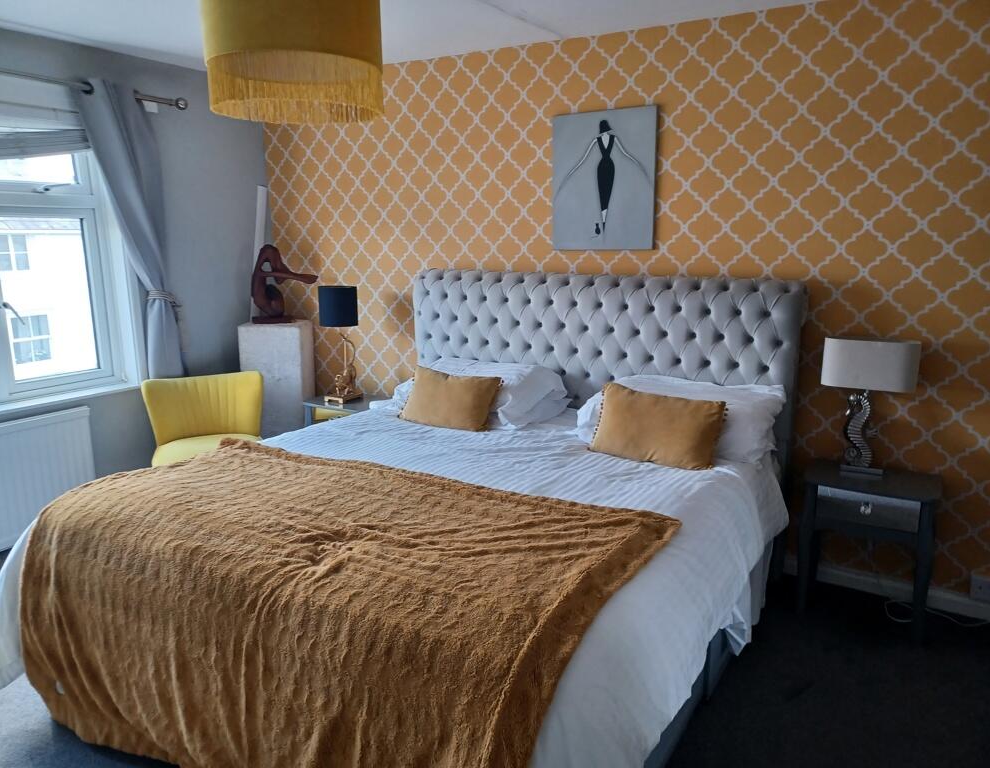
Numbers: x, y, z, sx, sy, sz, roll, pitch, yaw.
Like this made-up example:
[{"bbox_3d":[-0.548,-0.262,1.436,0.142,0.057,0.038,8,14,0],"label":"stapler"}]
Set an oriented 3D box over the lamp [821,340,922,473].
[{"bbox_3d":[1.397,0.091,2.780,0.315,0.515,0.170,6,14,29],"label":"lamp"}]

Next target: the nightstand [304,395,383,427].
[{"bbox_3d":[-0.789,0.371,4.194,0.450,0.555,0.330,7,14,32],"label":"nightstand"}]

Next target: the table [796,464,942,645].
[{"bbox_3d":[1.424,0.626,2.835,0.450,0.555,0.320,6,14,30],"label":"table"}]

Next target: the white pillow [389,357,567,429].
[{"bbox_3d":[-0.100,0.033,3.337,0.780,0.180,0.440,7,44,32],"label":"white pillow"}]

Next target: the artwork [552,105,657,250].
[{"bbox_3d":[0.484,-0.903,3.305,0.500,0.600,0.030,7,14,32],"label":"artwork"}]

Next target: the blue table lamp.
[{"bbox_3d":[-0.855,-0.221,4.111,0.210,0.640,0.210,-1,12,0],"label":"blue table lamp"}]

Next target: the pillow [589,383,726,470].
[{"bbox_3d":[0.587,0.146,2.692,0.480,0.130,0.300,7,57,32],"label":"pillow"}]

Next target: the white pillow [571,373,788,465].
[{"bbox_3d":[0.683,0.125,2.844,0.770,0.180,0.440,7,44,32],"label":"white pillow"}]

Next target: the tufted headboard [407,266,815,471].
[{"bbox_3d":[0.414,0.100,3.443,1.855,1.220,0.210,7,14,32],"label":"tufted headboard"}]

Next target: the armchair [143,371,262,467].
[{"bbox_3d":[-1.416,0.390,3.638,0.550,0.775,0.600,-5,13,-17],"label":"armchair"}]

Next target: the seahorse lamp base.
[{"bbox_3d":[1.395,0.178,2.794,0.150,0.338,0.085,7,14,32],"label":"seahorse lamp base"}]

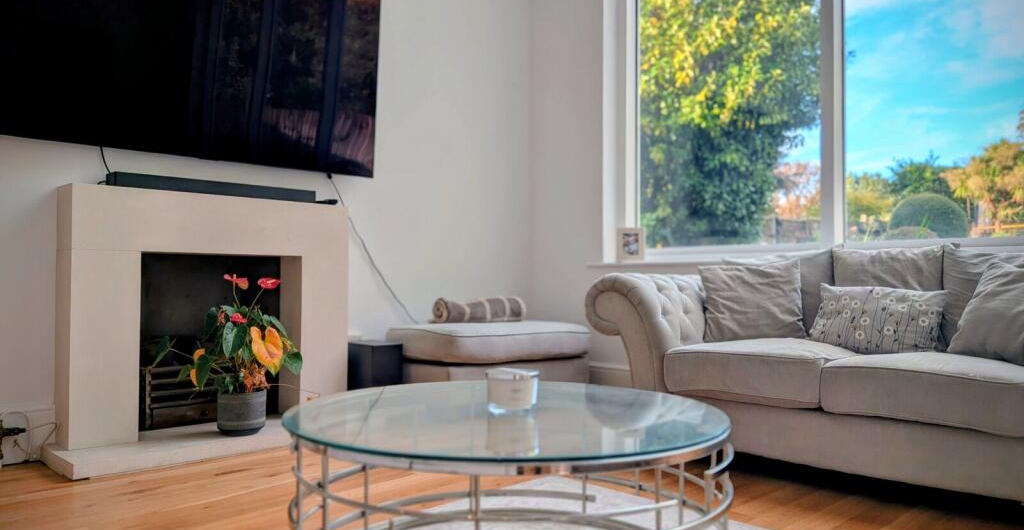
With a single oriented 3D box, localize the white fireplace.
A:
[{"bbox_3d":[-1.246,0.238,3.155,1.314,1.094,0.387,1,-1,-44],"label":"white fireplace"}]

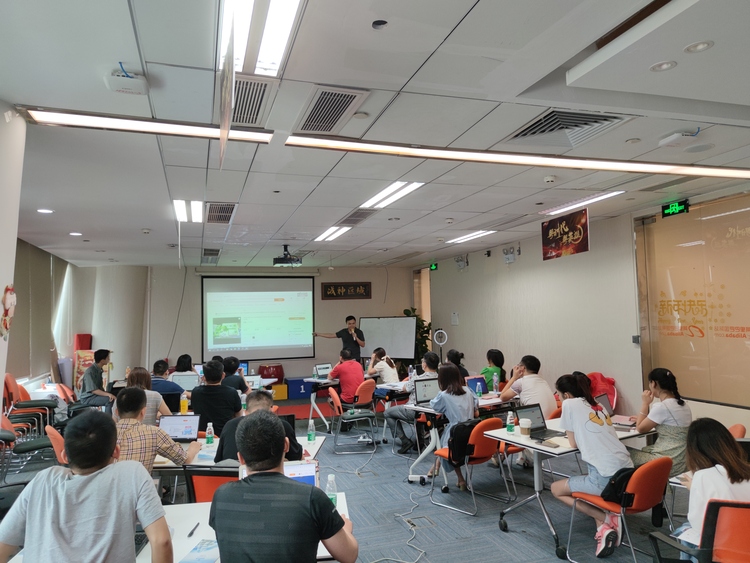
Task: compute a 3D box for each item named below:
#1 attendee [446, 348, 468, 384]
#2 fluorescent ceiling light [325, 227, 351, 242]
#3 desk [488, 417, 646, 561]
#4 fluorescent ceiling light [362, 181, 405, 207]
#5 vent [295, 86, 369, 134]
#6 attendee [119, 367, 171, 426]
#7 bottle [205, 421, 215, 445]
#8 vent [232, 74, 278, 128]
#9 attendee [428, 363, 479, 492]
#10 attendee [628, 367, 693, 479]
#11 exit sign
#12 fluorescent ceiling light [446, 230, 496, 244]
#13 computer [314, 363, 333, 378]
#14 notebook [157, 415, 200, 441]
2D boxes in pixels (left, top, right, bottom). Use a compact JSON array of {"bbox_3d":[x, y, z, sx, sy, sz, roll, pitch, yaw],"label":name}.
[{"bbox_3d":[1.009,1.589,7.278,0.480,1.265,0.750,1,-5,-38],"label":"attendee"},{"bbox_3d":[-0.514,-0.654,7.201,0.110,0.050,1.200,-1,-4,-19],"label":"fluorescent ceiling light"},{"bbox_3d":[1.643,1.553,4.128,1.400,0.750,0.720,1,-4,-32],"label":"desk"},{"bbox_3d":[0.062,-0.832,5.033,0.110,0.050,1.150,-1,-4,-19],"label":"fluorescent ceiling light"},{"bbox_3d":[-0.265,-0.971,2.953,0.300,0.060,0.670,0,-4,-19],"label":"vent"},{"bbox_3d":[-2.067,1.420,4.698,0.530,1.270,0.800,-1,-4,-10],"label":"attendee"},{"bbox_3d":[-1.260,1.166,3.957,0.062,0.188,0.062,-1,-4,-19],"label":"bottle"},{"bbox_3d":[-0.712,-0.968,2.790,0.300,0.060,0.660,0,-4,-19],"label":"vent"},{"bbox_3d":[0.813,1.447,5.320,0.480,1.250,0.680,-1,-4,-21],"label":"attendee"},{"bbox_3d":[2.061,1.254,3.718,0.480,1.220,0.800,1,-4,-33],"label":"attendee"},{"bbox_3d":[3.233,-0.776,5.594,0.030,0.141,0.335,-1,-4,-19],"label":"exit sign"},{"bbox_3d":[1.466,-0.686,8.034,0.230,0.050,1.180,-1,-4,-19],"label":"fluorescent ceiling light"},{"bbox_3d":[-0.780,1.509,8.718,0.320,0.210,0.280,1,-5,-40],"label":"computer"},{"bbox_3d":[-1.657,1.243,4.325,0.330,0.215,0.270,-1,-4,1],"label":"notebook"}]

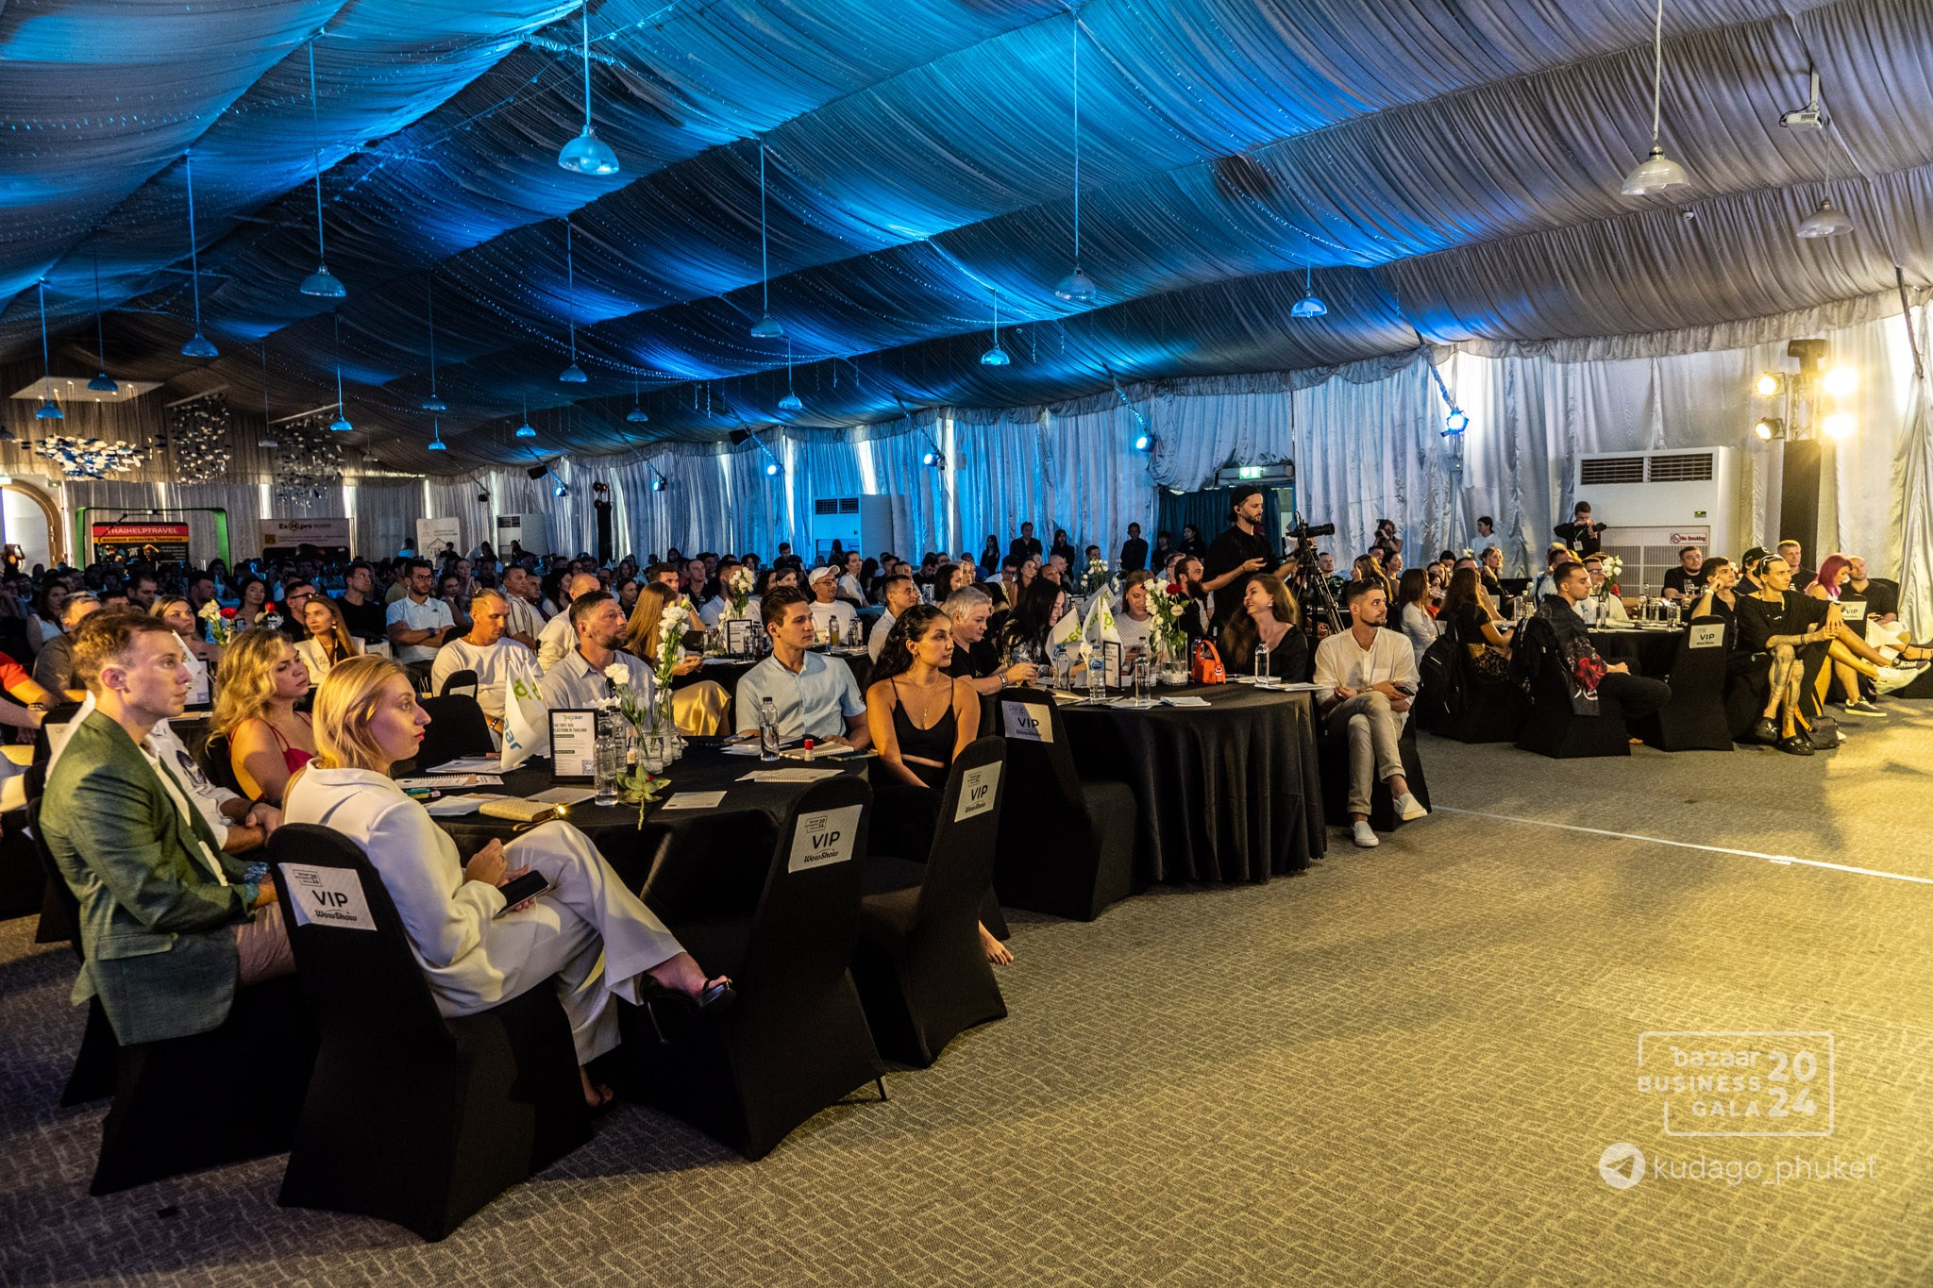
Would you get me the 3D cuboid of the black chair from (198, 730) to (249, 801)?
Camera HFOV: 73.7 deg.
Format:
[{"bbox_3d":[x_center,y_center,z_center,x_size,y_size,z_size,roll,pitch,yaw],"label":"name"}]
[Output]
[{"bbox_3d":[-2.249,0.753,4.434,0.580,0.935,0.460,-1,5,-5],"label":"black chair"}]

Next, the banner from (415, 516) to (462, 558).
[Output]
[{"bbox_3d":[-13.530,-2.025,32.922,1.050,2.300,0.150,-4,5,-35],"label":"banner"}]

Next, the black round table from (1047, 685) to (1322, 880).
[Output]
[{"bbox_3d":[0.860,0.602,6.540,1.800,0.750,1.800,-1,5,0],"label":"black round table"}]

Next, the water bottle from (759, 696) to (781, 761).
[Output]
[{"bbox_3d":[-0.697,0.296,4.556,0.066,0.225,0.066,-1,5,0],"label":"water bottle"}]

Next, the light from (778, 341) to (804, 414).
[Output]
[{"bbox_3d":[-2.930,-4.469,21.500,0.400,1.200,0.400,-1,5,0],"label":"light"}]

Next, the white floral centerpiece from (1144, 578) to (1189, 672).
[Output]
[{"bbox_3d":[1.055,-0.062,6.694,0.240,0.520,0.240,-1,4,0],"label":"white floral centerpiece"}]

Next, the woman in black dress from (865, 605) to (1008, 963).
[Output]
[{"bbox_3d":[-0.104,0.486,4.711,0.500,1.270,0.700,-5,6,-42],"label":"woman in black dress"}]

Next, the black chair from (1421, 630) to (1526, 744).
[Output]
[{"bbox_3d":[3.769,0.236,9.547,0.570,0.906,0.470,-3,5,-25],"label":"black chair"}]

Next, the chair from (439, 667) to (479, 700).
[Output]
[{"bbox_3d":[-2.729,0.592,6.478,0.580,0.935,0.460,1,5,20],"label":"chair"}]

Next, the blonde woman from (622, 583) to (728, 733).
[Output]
[{"bbox_3d":[-1.657,0.282,7.442,0.750,1.300,0.500,-2,5,-15],"label":"blonde woman"}]

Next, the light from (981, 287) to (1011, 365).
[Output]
[{"bbox_3d":[0.410,-4.356,17.750,0.400,1.060,0.400,-1,5,0],"label":"light"}]

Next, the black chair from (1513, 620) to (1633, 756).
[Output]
[{"bbox_3d":[4.222,0.295,9.031,0.580,0.935,0.460,-1,5,-9],"label":"black chair"}]

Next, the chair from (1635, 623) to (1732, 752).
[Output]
[{"bbox_3d":[5.170,0.263,9.268,0.460,0.935,0.580,0,5,4],"label":"chair"}]

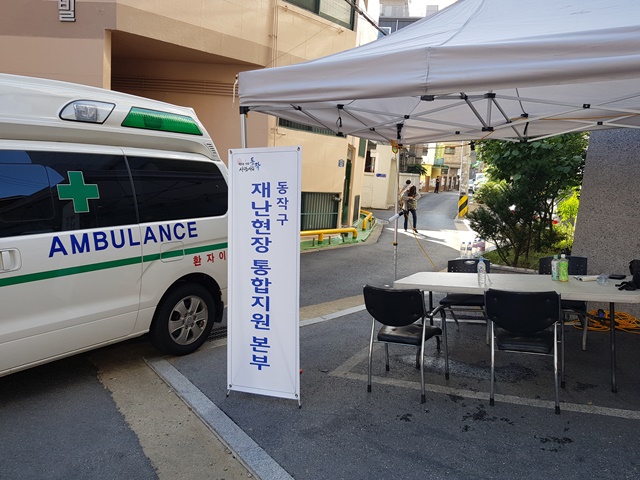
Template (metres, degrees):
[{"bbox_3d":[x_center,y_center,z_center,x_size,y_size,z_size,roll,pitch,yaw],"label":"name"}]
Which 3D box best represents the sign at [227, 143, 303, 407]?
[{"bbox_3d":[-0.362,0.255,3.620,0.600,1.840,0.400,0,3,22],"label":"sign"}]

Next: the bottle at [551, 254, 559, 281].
[{"bbox_3d":[1.870,0.221,3.804,0.066,0.205,0.066,-1,5,24],"label":"bottle"}]

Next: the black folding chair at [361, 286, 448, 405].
[{"bbox_3d":[0.648,0.721,3.661,0.520,0.800,0.546,0,5,29],"label":"black folding chair"}]

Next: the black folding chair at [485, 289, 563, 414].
[{"bbox_3d":[1.442,0.709,3.376,0.520,0.800,0.546,0,5,26],"label":"black folding chair"}]

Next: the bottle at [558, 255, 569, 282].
[{"bbox_3d":[1.901,0.218,3.743,0.069,0.217,0.069,-1,5,24],"label":"bottle"}]

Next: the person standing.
[{"bbox_3d":[3.062,-1.005,16.000,0.550,1.570,0.420,0,7,-12],"label":"person standing"}]

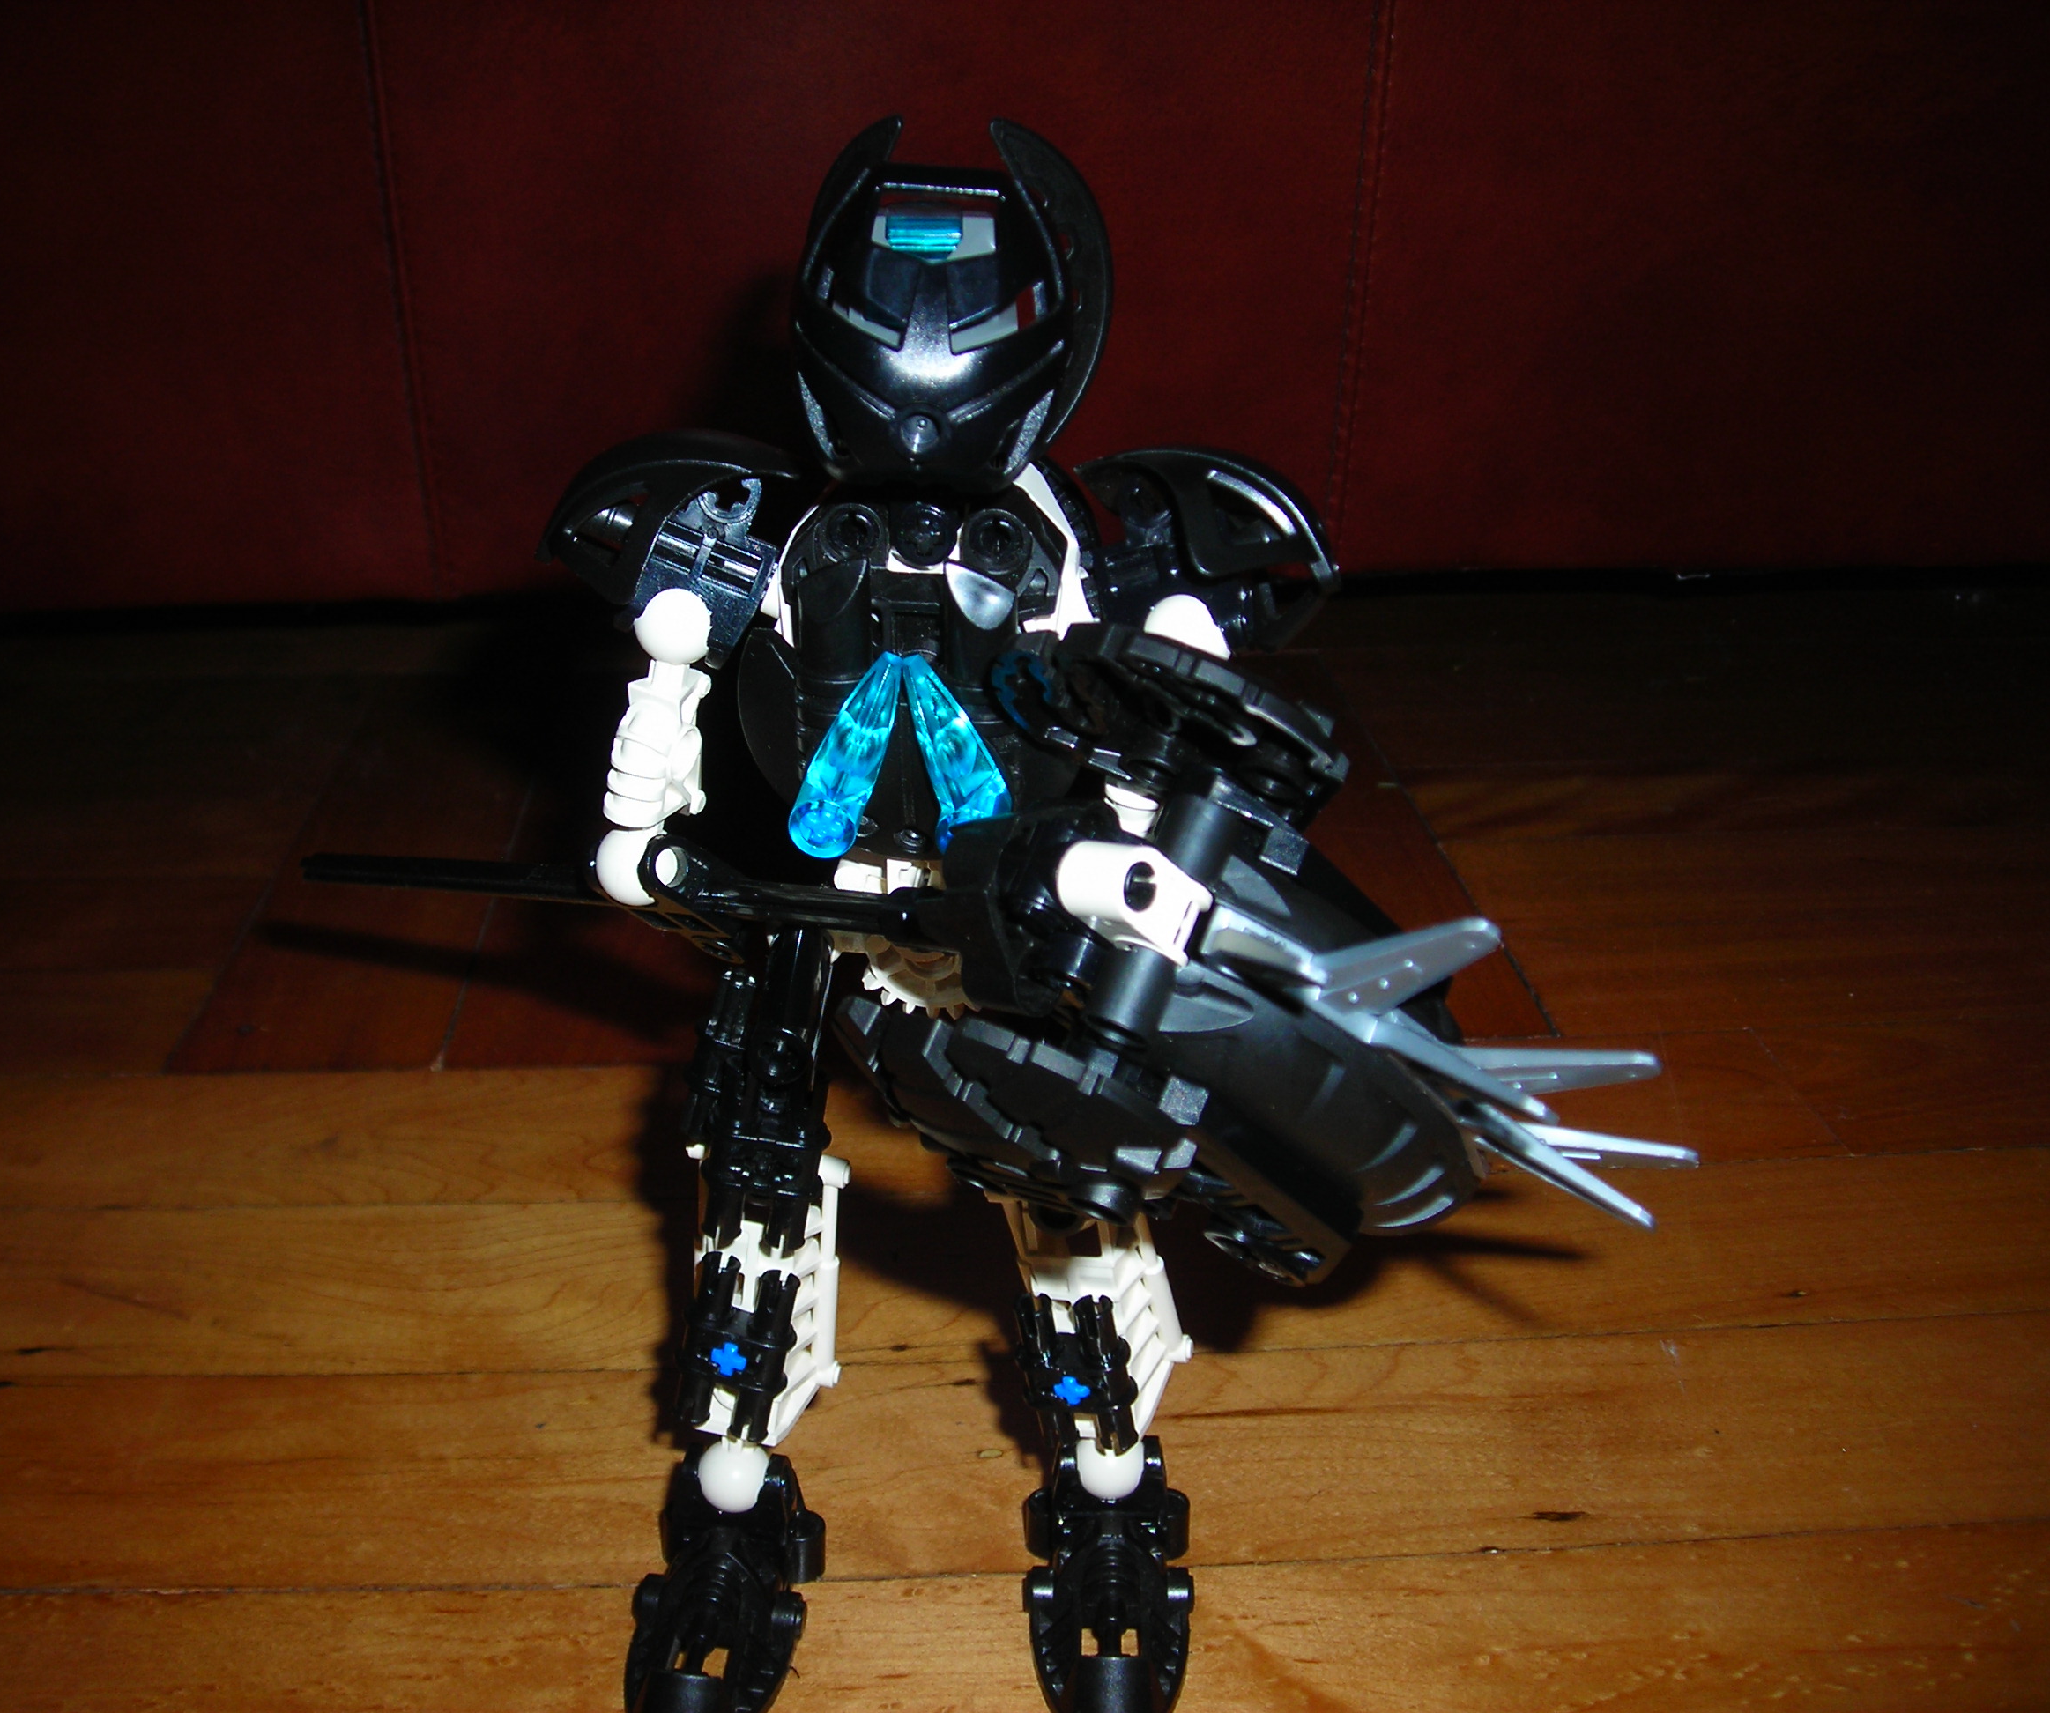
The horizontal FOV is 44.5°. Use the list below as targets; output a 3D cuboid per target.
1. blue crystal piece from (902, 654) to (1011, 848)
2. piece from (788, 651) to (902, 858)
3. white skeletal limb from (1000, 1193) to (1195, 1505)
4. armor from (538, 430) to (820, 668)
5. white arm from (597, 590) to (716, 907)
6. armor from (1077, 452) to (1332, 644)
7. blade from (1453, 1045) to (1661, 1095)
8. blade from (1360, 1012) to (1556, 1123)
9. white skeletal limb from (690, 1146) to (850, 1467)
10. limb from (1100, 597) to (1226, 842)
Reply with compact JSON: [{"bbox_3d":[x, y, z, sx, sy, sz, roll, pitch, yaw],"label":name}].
[{"bbox_3d":[-0.010,-0.015,0.311,0.009,0.009,0.035,-9,39,-11],"label":"blue crystal piece"},{"bbox_3d":[-0.021,-0.015,0.311,0.009,0.009,0.035,7,40,8],"label":"piece"},{"bbox_3d":[0.009,0.062,0.348,0.021,0.052,0.017,-6,8,23],"label":"white skeletal limb"},{"bbox_3d":[-0.047,-0.043,0.343,0.035,0.030,0.027,1,9,7],"label":"armor"},{"bbox_3d":[-0.049,-0.015,0.335,0.012,0.042,0.013,9,0,21],"label":"white arm"},{"bbox_3d":[0.025,-0.043,0.349,0.034,0.028,0.027,-1,9,-7],"label":"armor"},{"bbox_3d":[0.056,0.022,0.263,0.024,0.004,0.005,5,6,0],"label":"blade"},{"bbox_3d":[0.045,0.022,0.258,0.024,0.004,0.006,28,0,0],"label":"blade"},{"bbox_3d":[-0.036,0.064,0.348,0.021,0.052,0.017,10,8,17],"label":"white skeletal limb"},{"bbox_3d":[0.018,-0.016,0.341,0.012,0.042,0.013,13,0,-6],"label":"limb"}]

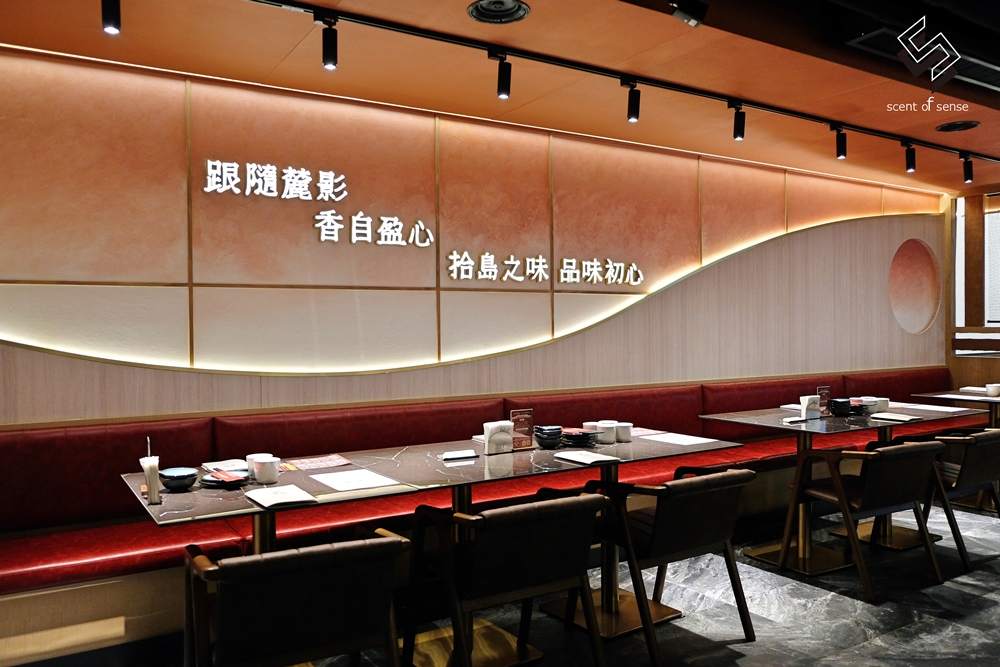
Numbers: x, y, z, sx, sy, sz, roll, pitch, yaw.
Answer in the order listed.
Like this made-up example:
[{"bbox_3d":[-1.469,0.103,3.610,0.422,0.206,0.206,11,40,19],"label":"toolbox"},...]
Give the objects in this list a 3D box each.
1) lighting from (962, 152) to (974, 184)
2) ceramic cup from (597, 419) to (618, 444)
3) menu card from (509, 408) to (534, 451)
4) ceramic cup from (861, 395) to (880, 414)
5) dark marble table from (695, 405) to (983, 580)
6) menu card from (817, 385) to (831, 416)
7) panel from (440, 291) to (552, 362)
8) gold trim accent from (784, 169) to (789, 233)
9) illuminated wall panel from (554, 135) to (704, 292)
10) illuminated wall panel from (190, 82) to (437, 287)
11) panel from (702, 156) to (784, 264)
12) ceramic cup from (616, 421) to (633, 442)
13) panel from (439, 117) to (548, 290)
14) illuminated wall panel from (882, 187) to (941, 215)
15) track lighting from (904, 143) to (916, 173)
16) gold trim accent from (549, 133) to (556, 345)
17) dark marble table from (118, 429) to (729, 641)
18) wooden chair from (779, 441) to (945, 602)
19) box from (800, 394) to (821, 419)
[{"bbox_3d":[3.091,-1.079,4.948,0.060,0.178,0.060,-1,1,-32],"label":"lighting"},{"bbox_3d":[0.466,0.437,3.265,0.085,0.079,0.085,-1,0,0],"label":"ceramic cup"},{"bbox_3d":[0.091,0.400,3.135,0.112,0.163,0.048,-1,0,-32],"label":"menu card"},{"bbox_3d":[2.111,0.413,4.271,0.085,0.079,0.085,-1,0,0],"label":"ceramic cup"},{"bbox_3d":[1.950,0.830,4.236,1.494,0.750,0.828,-1,0,-32],"label":"dark marble table"},{"bbox_3d":[1.790,0.375,4.155,0.113,0.163,0.048,-1,0,-32],"label":"menu card"},{"bbox_3d":[-0.013,-0.042,4.138,0.710,0.360,0.030,-1,1,-32],"label":"panel"},{"bbox_3d":[2.069,-0.957,5.410,0.024,0.439,0.015,-1,1,-32],"label":"gold trim accent"},{"bbox_3d":[0.806,-0.698,4.646,1.195,0.905,0.030,-1,1,-32],"label":"illuminated wall panel"},{"bbox_3d":[-0.865,-0.697,3.703,1.245,0.929,0.040,-1,0,-32],"label":"illuminated wall panel"},{"bbox_3d":[1.747,-0.830,5.326,0.900,0.739,0.040,-1,0,-32],"label":"panel"},{"bbox_3d":[0.546,0.436,3.295,0.085,0.079,0.085,-1,0,0],"label":"ceramic cup"},{"bbox_3d":[-0.020,-0.684,4.132,0.710,0.905,0.030,-1,1,-32],"label":"panel"},{"bbox_3d":[3.550,-1.105,6.447,0.877,0.243,0.040,-1,0,-32],"label":"illuminated wall panel"},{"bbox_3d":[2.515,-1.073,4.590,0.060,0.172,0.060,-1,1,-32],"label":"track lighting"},{"bbox_3d":[0.305,-0.560,4.314,0.022,1.170,0.015,-1,1,-32],"label":"gold trim accent"},{"bbox_3d":[-0.152,0.860,2.918,2.274,0.750,0.833,-1,0,-32],"label":"dark marble table"},{"bbox_3d":[1.782,0.870,3.719,0.560,0.685,0.590,-1,1,-32],"label":"wooden chair"},{"bbox_3d":[1.679,0.400,4.054,0.132,0.122,0.042,-1,1,-32],"label":"box"}]

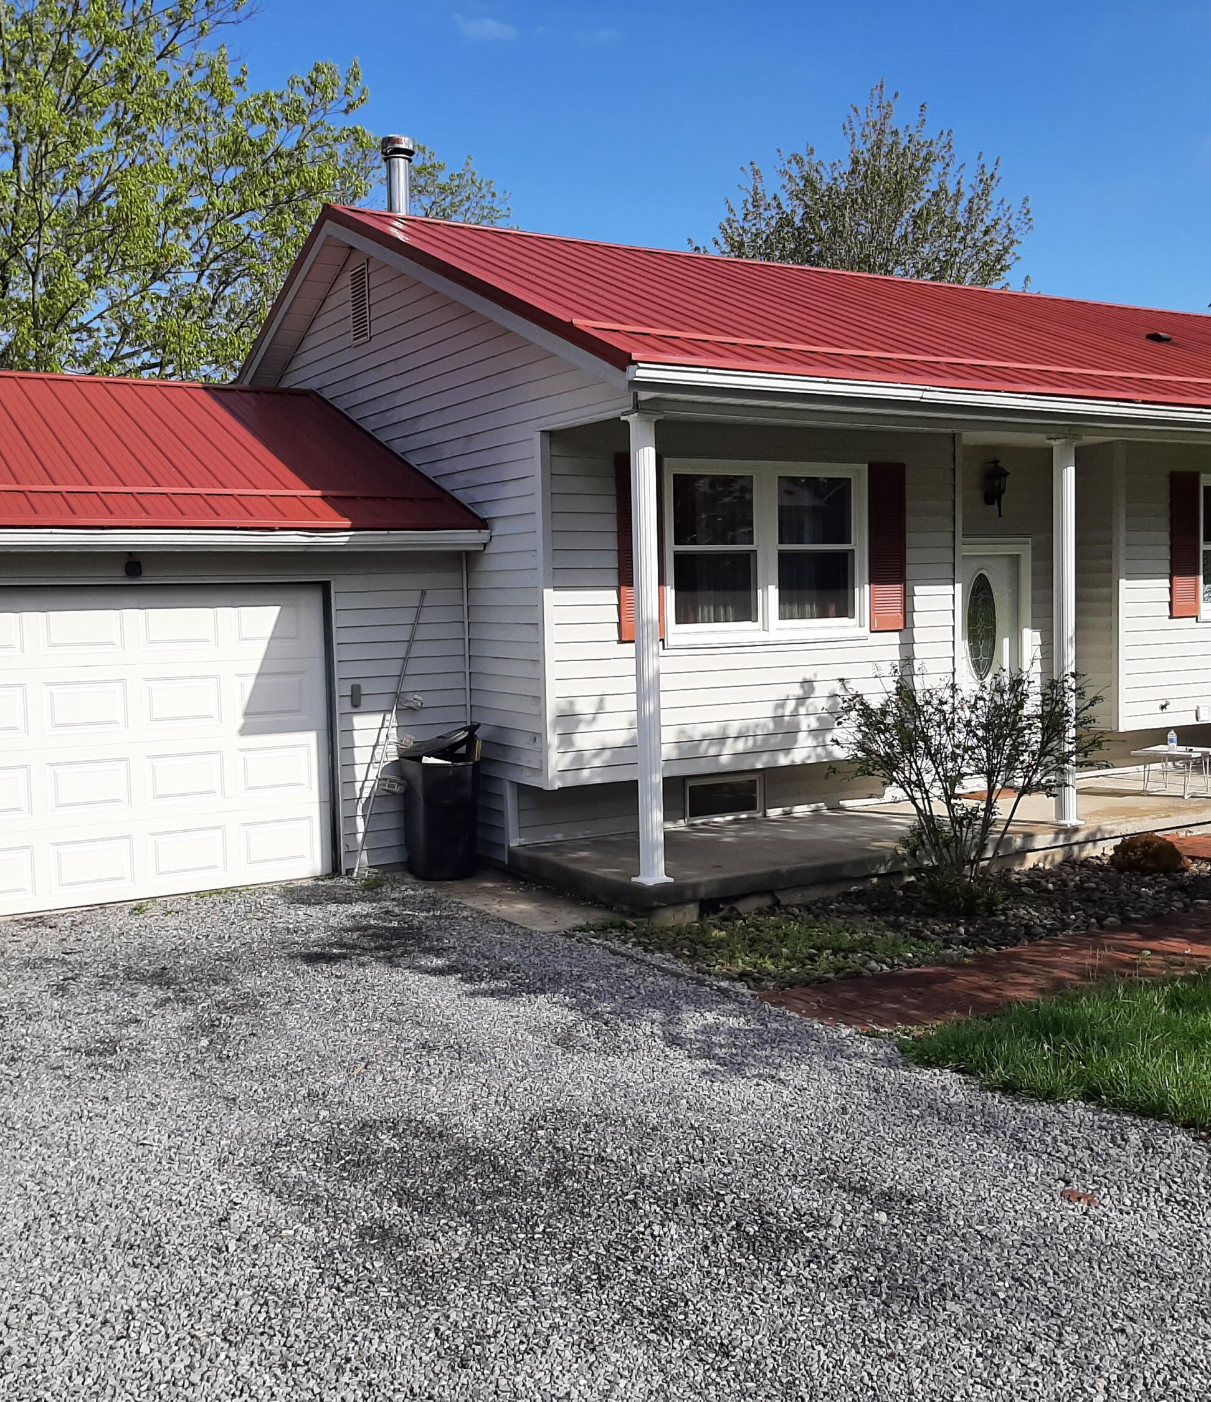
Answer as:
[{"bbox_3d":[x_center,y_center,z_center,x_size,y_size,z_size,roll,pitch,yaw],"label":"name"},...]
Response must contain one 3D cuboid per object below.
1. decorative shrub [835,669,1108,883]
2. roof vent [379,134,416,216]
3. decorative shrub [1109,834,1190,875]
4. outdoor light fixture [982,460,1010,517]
[{"bbox_3d":[2.420,0.498,9.364,1.703,1.435,1.584,-1,4,0],"label":"decorative shrub"},{"bbox_3d":[-1.852,-4.666,12.660,0.282,0.801,0.282,-4,5,-31],"label":"roof vent"},{"bbox_3d":[3.765,1.014,9.714,0.554,0.277,0.535,-4,5,-31],"label":"decorative shrub"},{"bbox_3d":[3.490,-1.895,12.519,0.208,0.510,0.247,-4,5,-31],"label":"outdoor light fixture"}]

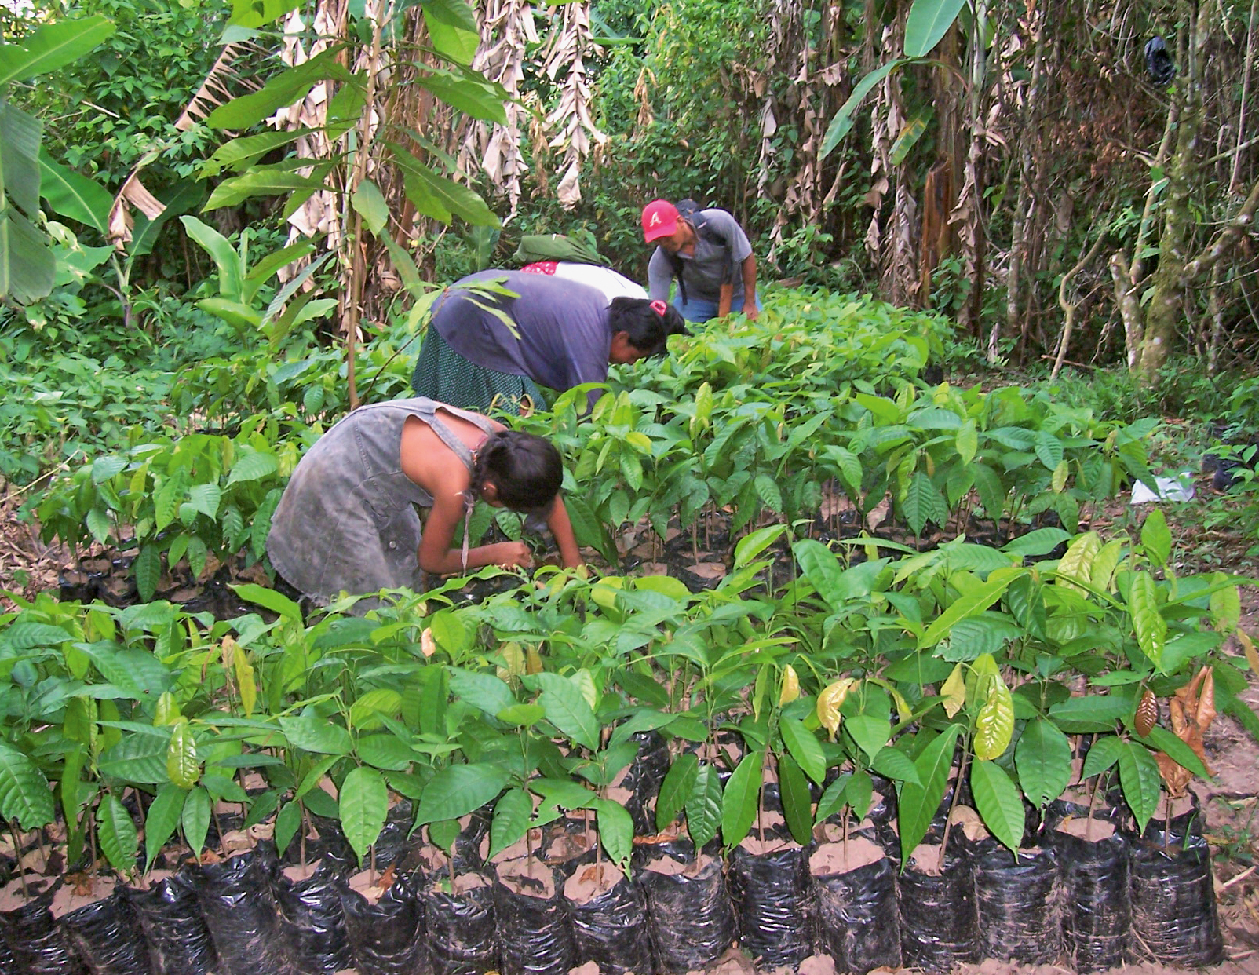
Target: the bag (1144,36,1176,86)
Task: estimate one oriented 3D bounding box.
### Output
[{"bbox_3d":[2.743,-2.202,6.600,0.160,0.260,0.140,0,12,0],"label":"bag"}]

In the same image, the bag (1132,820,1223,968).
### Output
[{"bbox_3d":[0.781,0.578,1.822,0.114,0.163,0.114,0,12,0],"label":"bag"}]

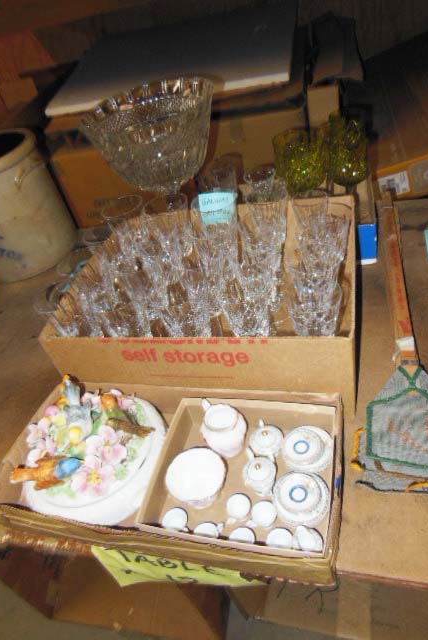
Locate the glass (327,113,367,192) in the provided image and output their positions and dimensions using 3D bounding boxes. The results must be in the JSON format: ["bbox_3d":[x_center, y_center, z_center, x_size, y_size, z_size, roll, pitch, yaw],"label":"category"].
[{"bbox_3d":[0.282,-0.305,0.962,0.080,0.211,0.080,0,42,17],"label":"glass"}]

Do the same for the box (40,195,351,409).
[{"bbox_3d":[0.009,-0.041,0.790,0.445,0.149,0.357,0,42,17],"label":"box"}]

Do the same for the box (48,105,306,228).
[{"bbox_3d":[-0.070,-0.483,1.282,0.628,0.204,0.360,-6,41,10],"label":"box"}]

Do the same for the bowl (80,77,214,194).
[{"bbox_3d":[-0.097,-0.310,0.987,0.267,0.303,0.267,-9,40,8],"label":"bowl"}]

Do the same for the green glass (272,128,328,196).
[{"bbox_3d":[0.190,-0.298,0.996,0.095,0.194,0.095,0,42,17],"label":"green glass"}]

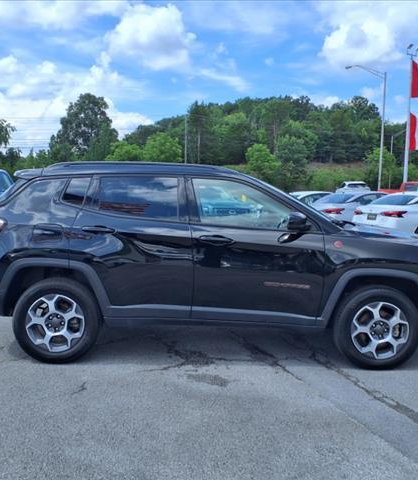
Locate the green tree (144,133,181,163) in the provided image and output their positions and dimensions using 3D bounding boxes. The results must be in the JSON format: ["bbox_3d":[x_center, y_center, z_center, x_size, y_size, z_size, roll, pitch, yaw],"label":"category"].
[{"bbox_3d":[-5.576,-8.635,59.448,5.000,8.080,5.000,1,6,0],"label":"green tree"}]

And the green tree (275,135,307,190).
[{"bbox_3d":[9.205,-7.958,56.473,4.000,7.280,4.000,1,6,0],"label":"green tree"}]

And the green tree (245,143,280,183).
[{"bbox_3d":[5.962,-7.757,56.499,4.200,6.350,4.200,1,6,0],"label":"green tree"}]

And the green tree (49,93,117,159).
[{"bbox_3d":[-19.639,-14.973,78.942,11.000,16.310,10.000,1,6,0],"label":"green tree"}]

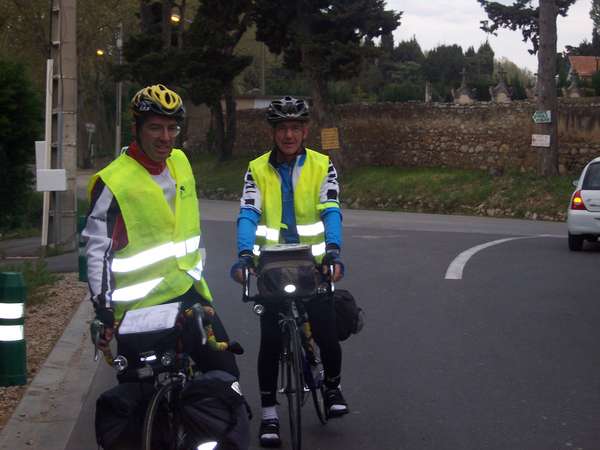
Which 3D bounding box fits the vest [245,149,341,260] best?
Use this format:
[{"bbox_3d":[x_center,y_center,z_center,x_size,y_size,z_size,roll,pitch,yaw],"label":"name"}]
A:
[{"bbox_3d":[-0.052,-0.097,7.650,0.440,0.590,0.300,0,9,2],"label":"vest"}]

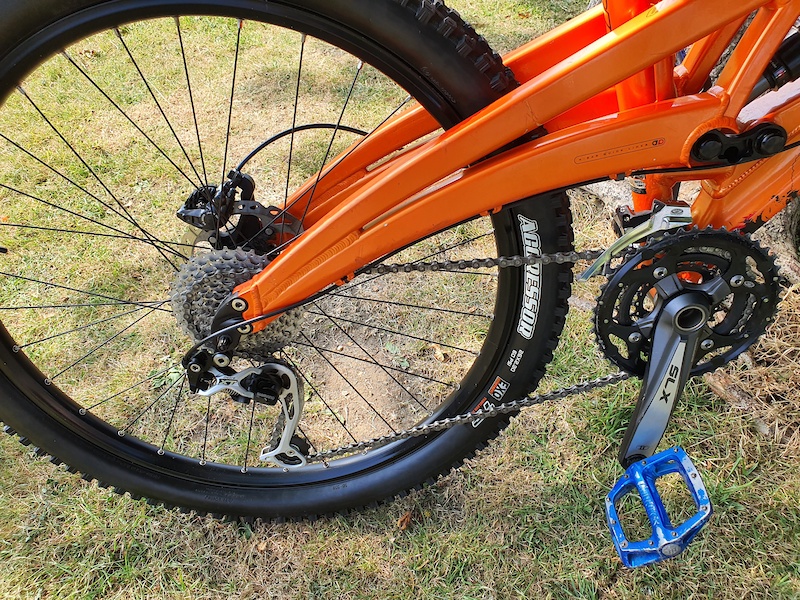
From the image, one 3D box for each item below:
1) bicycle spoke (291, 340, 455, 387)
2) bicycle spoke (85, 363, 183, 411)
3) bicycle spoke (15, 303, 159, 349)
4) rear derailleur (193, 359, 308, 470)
[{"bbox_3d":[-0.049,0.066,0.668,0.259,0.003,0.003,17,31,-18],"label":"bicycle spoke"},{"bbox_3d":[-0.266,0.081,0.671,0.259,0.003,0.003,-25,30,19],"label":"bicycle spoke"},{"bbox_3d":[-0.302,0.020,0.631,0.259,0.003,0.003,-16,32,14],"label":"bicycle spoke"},{"bbox_3d":[-0.158,0.122,0.647,0.108,0.188,0.060,0,33,-2],"label":"rear derailleur"}]

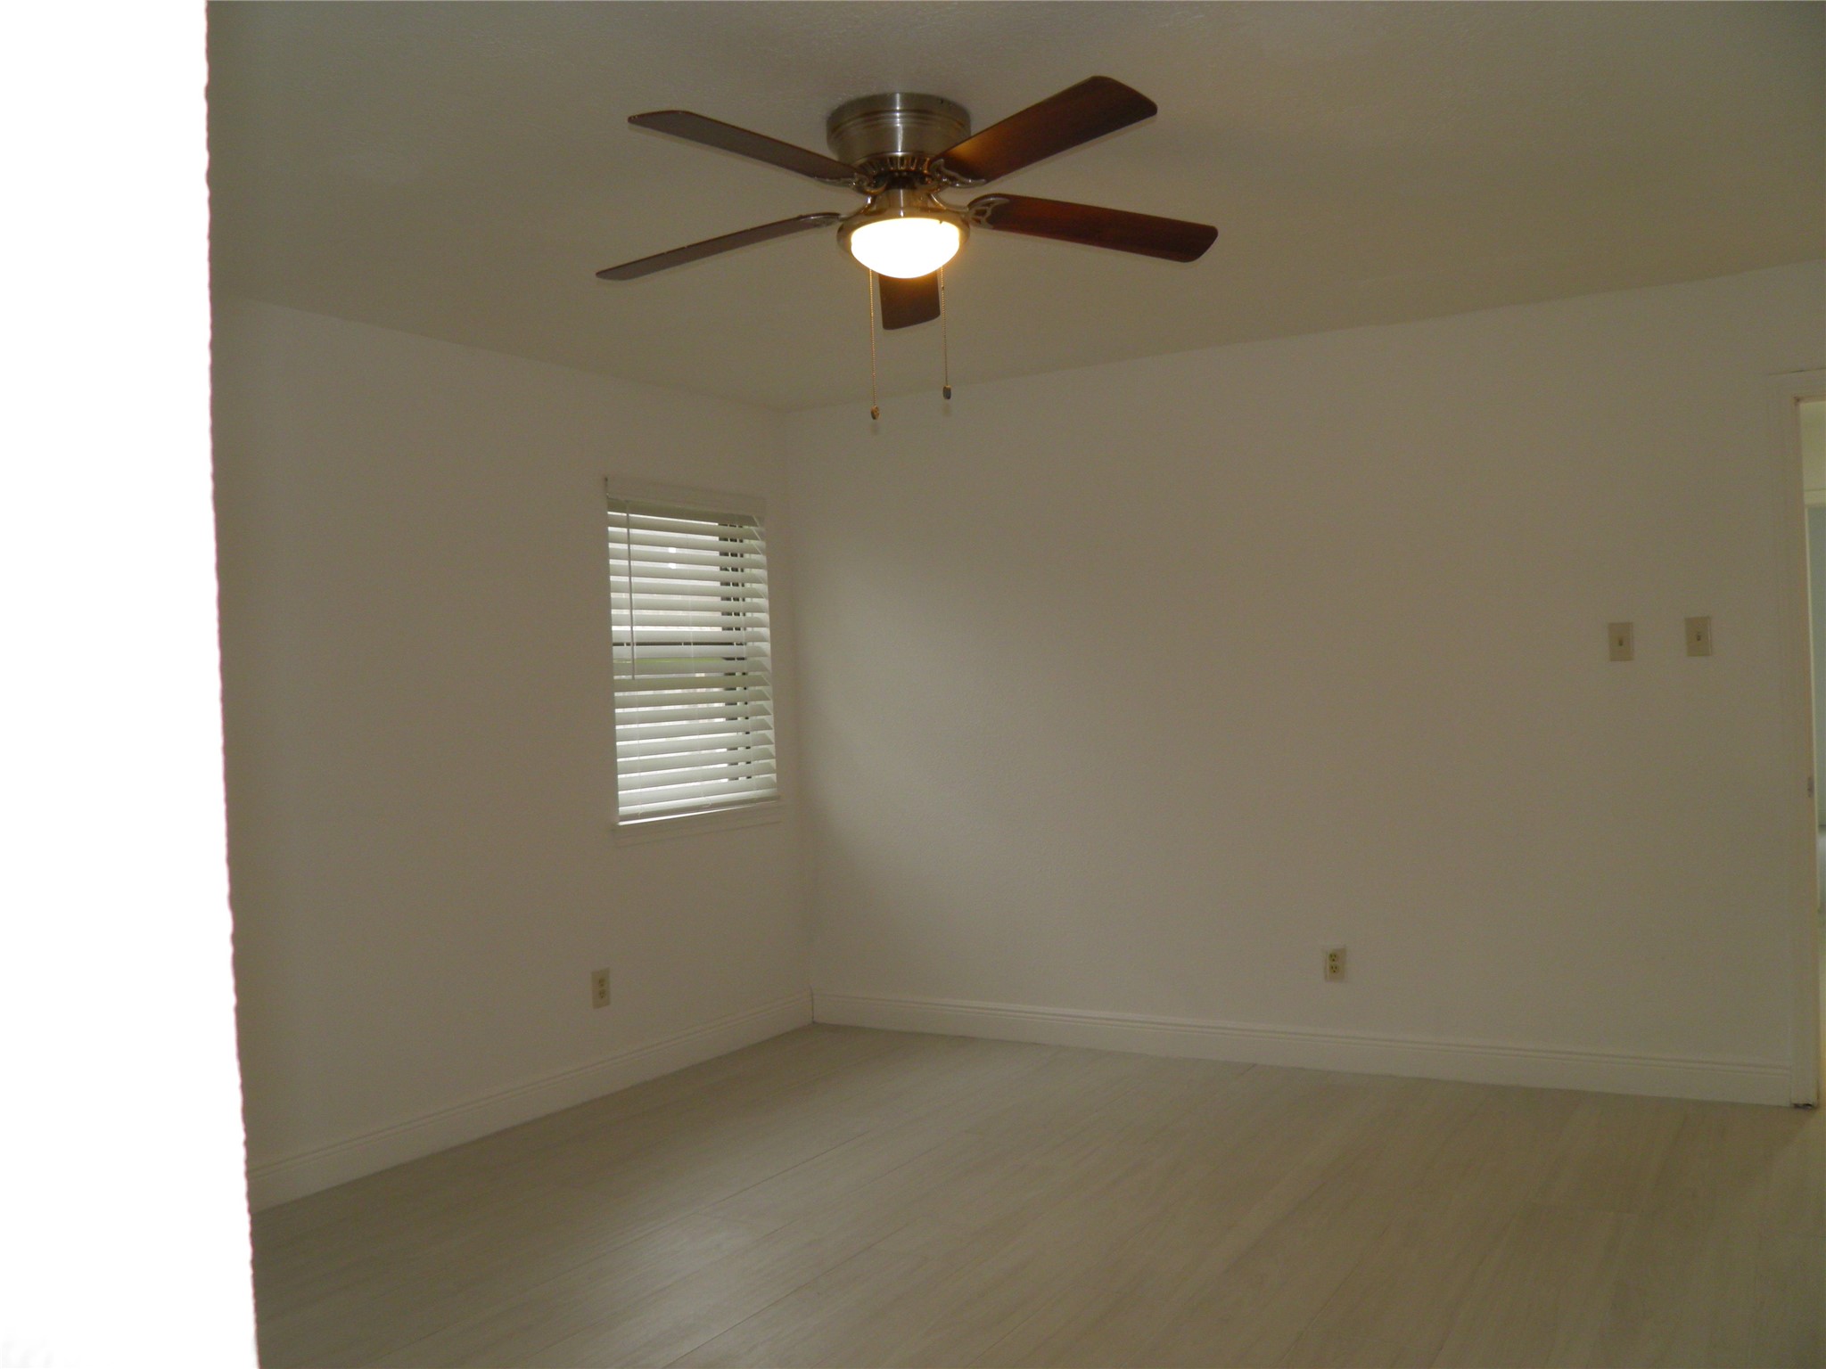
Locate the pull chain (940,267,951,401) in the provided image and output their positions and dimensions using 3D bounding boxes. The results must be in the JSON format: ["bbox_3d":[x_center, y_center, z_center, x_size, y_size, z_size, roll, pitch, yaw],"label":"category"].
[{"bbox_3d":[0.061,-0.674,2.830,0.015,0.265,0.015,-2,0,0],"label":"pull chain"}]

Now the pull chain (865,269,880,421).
[{"bbox_3d":[-0.079,-0.681,2.930,0.015,0.310,0.015,-2,0,0],"label":"pull chain"}]

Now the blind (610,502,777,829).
[{"bbox_3d":[-0.792,-0.101,5.440,0.060,1.110,0.870,-2,0,33],"label":"blind"}]

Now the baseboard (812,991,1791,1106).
[{"bbox_3d":[1.070,1.223,5.070,3.380,0.133,0.015,-2,0,29],"label":"baseboard"}]

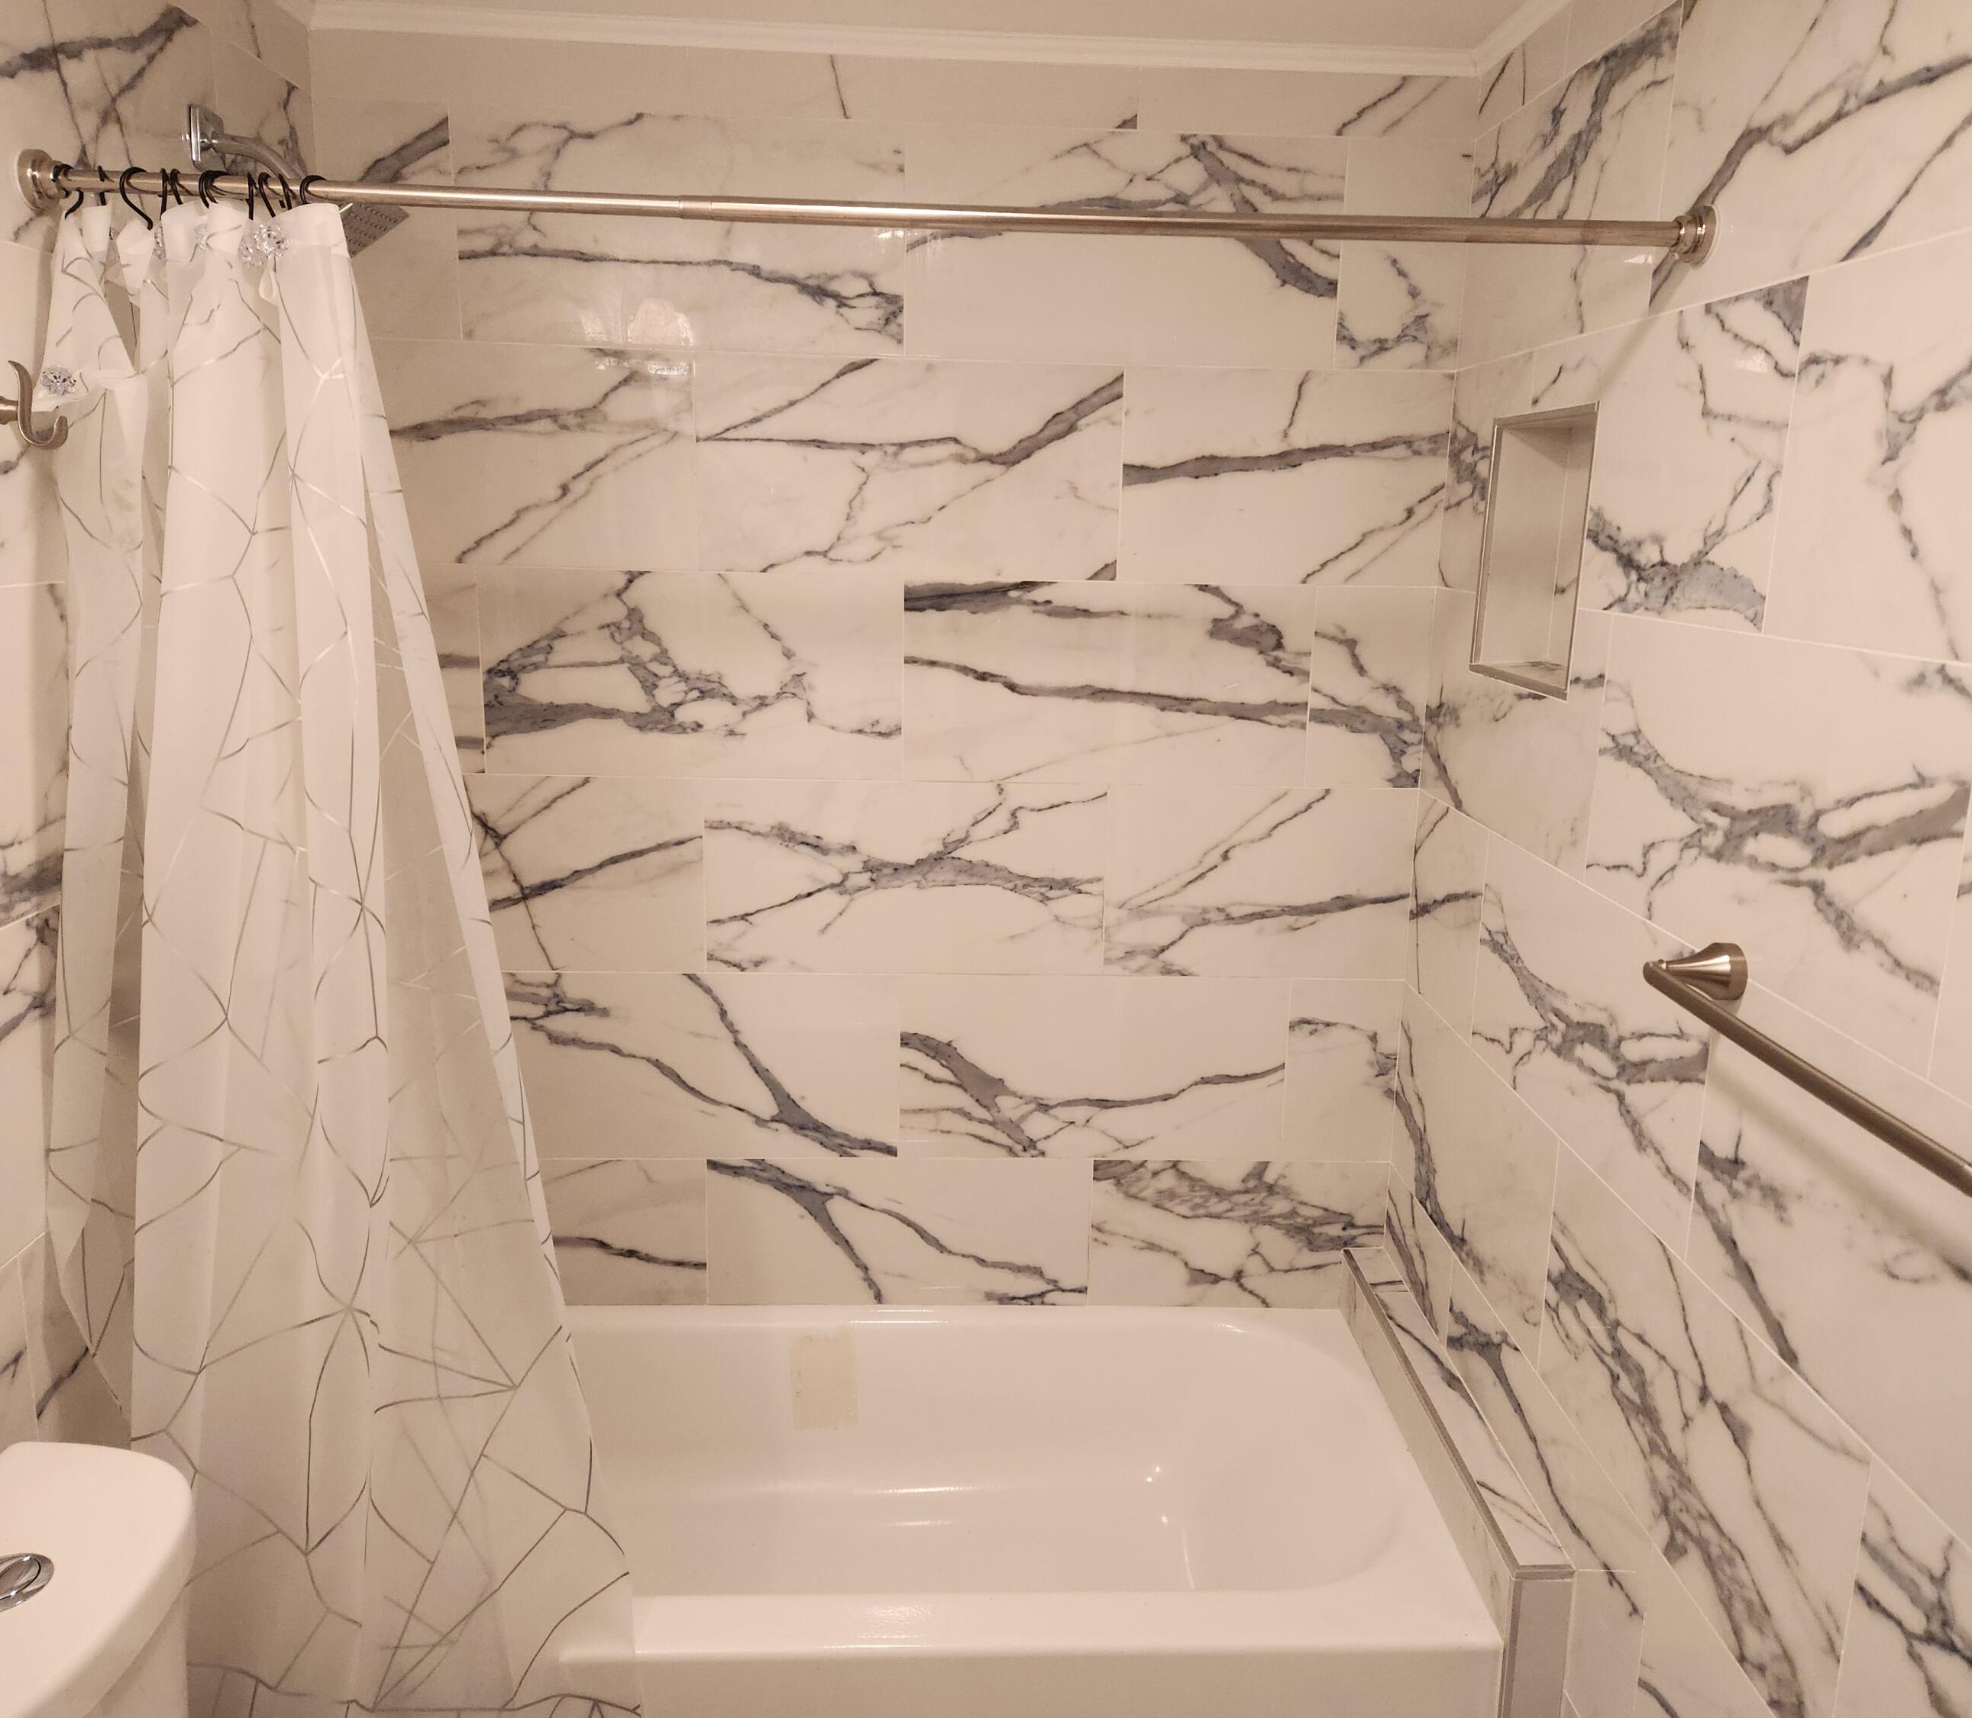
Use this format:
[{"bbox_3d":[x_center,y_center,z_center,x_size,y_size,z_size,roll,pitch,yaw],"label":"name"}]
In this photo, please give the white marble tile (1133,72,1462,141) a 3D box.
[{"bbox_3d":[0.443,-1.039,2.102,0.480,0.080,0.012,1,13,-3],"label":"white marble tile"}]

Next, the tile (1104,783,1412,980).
[{"bbox_3d":[0.423,0.037,2.355,0.472,0.302,0.012,1,13,-3],"label":"tile"}]

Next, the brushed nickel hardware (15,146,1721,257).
[{"bbox_3d":[-0.095,-0.614,1.437,1.572,0.056,0.056,1,13,-2],"label":"brushed nickel hardware"}]

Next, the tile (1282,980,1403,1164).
[{"bbox_3d":[0.566,0.336,2.421,0.174,0.302,0.012,1,13,-3],"label":"tile"}]

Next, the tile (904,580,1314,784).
[{"bbox_3d":[0.185,-0.261,2.267,0.611,0.302,0.012,1,13,-3],"label":"tile"}]

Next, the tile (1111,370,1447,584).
[{"bbox_3d":[0.432,-0.555,2.212,0.480,0.302,0.012,1,13,-3],"label":"tile"}]

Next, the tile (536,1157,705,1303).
[{"bbox_3d":[-0.693,0.598,2.432,0.493,0.254,0.012,1,13,-3],"label":"tile"}]

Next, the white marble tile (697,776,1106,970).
[{"bbox_3d":[-0.121,0.032,2.329,0.611,0.302,0.012,1,13,-3],"label":"white marble tile"}]

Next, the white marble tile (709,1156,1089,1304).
[{"bbox_3d":[-0.140,0.601,2.448,0.611,0.252,0.012,1,13,-3],"label":"white marble tile"}]

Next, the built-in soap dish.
[{"bbox_3d":[0.720,-0.383,1.889,0.097,0.333,0.333,1,13,-2],"label":"built-in soap dish"}]

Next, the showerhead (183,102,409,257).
[{"bbox_3d":[-0.786,-0.760,1.752,0.210,0.185,0.150,1,13,-2],"label":"showerhead"}]

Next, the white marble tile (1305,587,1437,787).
[{"bbox_3d":[0.579,-0.257,2.287,0.174,0.302,0.012,1,13,-3],"label":"white marble tile"}]

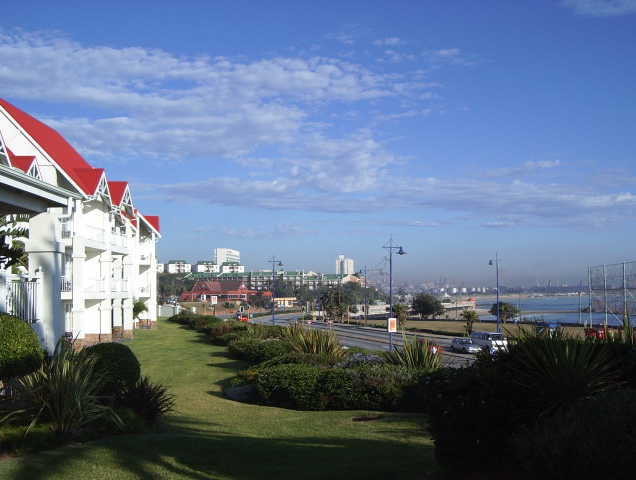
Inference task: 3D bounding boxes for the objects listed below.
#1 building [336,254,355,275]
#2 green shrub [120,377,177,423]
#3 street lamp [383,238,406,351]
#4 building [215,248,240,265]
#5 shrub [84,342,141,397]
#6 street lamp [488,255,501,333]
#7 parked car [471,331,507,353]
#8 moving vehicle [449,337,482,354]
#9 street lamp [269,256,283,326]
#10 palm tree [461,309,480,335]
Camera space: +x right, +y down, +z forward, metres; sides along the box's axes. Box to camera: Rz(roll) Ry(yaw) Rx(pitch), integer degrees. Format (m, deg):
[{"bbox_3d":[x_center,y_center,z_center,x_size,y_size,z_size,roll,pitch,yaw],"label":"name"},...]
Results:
[{"bbox_3d":[36.792,38.130,940.000,24.000,37.000,22.000,1,-4,-11],"label":"building"},{"bbox_3d":[-4.004,3.769,16.500,1.300,1.150,1.250,0,-4,0],"label":"green shrub"},{"bbox_3d":[7.870,5.603,72.283,2.600,11.700,0.900,1,-5,-17],"label":"street lamp"},{"bbox_3d":[-87.800,21.267,681.268,14.000,26.000,38.000,-1,-4,9],"label":"building"},{"bbox_3d":[-4.592,2.929,15.624,1.300,1.250,1.300,0,-4,0],"label":"shrub"},{"bbox_3d":[26.124,7.923,103.698,2.400,11.800,0.800,-1,-5,17],"label":"street lamp"},{"bbox_3d":[17.605,10.489,71.915,1.750,1.900,4.500,1,-4,-15],"label":"parked car"},{"bbox_3d":[14.985,10.663,70.899,1.680,1.400,4.300,1,-4,-15],"label":"moving vehicle"},{"bbox_3d":[-5.858,7.323,98.000,2.200,10.300,0.700,2,-5,-22],"label":"street lamp"},{"bbox_3d":[19.969,10.672,92.000,2.600,3.400,2.600,0,-4,0],"label":"palm tree"}]

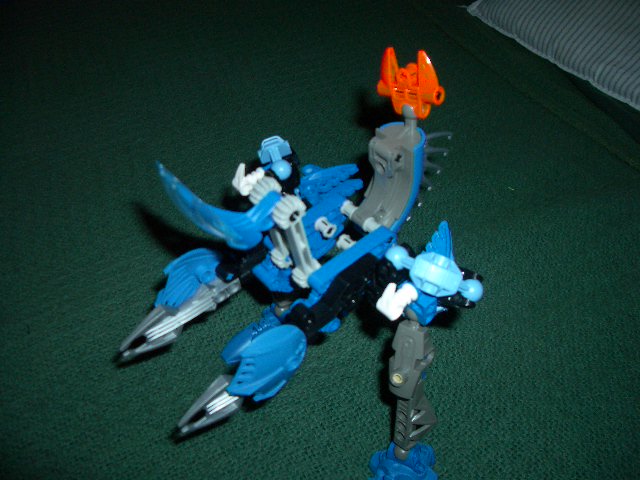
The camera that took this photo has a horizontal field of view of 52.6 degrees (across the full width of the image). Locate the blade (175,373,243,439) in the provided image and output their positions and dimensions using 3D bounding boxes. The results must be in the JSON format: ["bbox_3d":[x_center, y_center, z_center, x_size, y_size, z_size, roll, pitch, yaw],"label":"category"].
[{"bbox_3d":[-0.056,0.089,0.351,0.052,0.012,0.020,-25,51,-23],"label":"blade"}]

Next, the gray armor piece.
[{"bbox_3d":[0.046,0.074,0.324,0.019,0.075,0.019,14,23,35],"label":"gray armor piece"}]

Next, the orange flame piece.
[{"bbox_3d":[0.039,-0.067,0.279,0.030,0.028,0.014,18,48,31],"label":"orange flame piece"}]

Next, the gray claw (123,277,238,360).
[{"bbox_3d":[-0.085,0.048,0.390,0.082,0.014,0.022,-25,51,-23],"label":"gray claw"}]

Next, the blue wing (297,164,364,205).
[{"bbox_3d":[0.005,-0.027,0.318,0.031,0.020,0.012,-7,46,-7],"label":"blue wing"}]

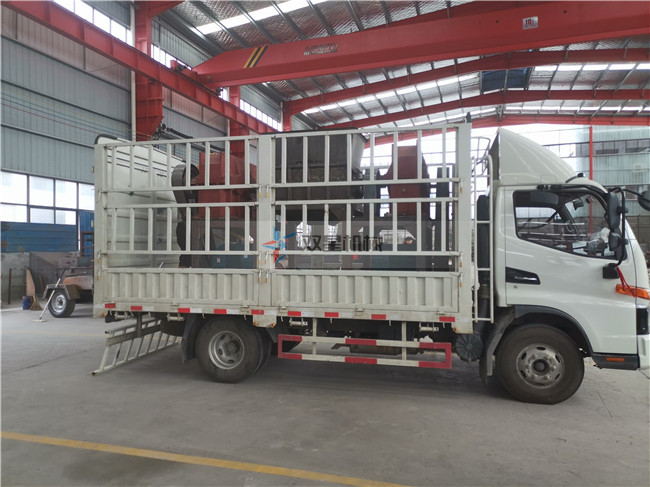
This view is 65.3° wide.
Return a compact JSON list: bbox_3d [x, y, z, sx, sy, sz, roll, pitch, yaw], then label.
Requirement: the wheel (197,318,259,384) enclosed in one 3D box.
[{"bbox_3d":[-1.098,1.194,5.832,0.775,0.775,0.210,0,-1,14],"label":"wheel"}]

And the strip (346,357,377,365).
[{"bbox_3d":[0.380,1.217,5.274,0.337,0.054,0.025,0,-1,14],"label":"strip"}]

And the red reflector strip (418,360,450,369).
[{"bbox_3d":[1.110,1.222,5.097,0.318,0.054,0.025,0,-1,14],"label":"red reflector strip"}]

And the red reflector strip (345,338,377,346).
[{"bbox_3d":[0.379,1.028,5.277,0.324,0.054,0.025,0,-1,14],"label":"red reflector strip"}]

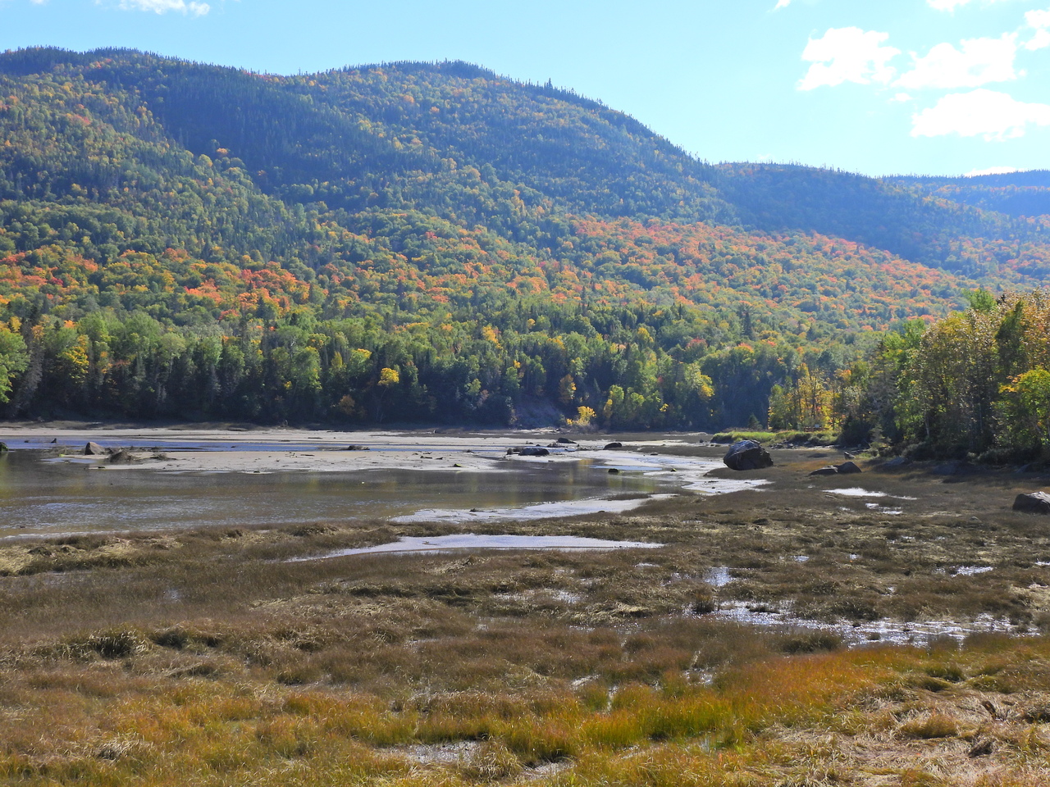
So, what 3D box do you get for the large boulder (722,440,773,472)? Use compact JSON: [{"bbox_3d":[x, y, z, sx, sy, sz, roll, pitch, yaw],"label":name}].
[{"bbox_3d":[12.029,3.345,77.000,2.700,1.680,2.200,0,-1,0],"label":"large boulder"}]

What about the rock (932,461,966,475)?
[{"bbox_3d":[20.804,3.685,70.000,1.600,0.750,1.200,0,-1,0],"label":"rock"}]

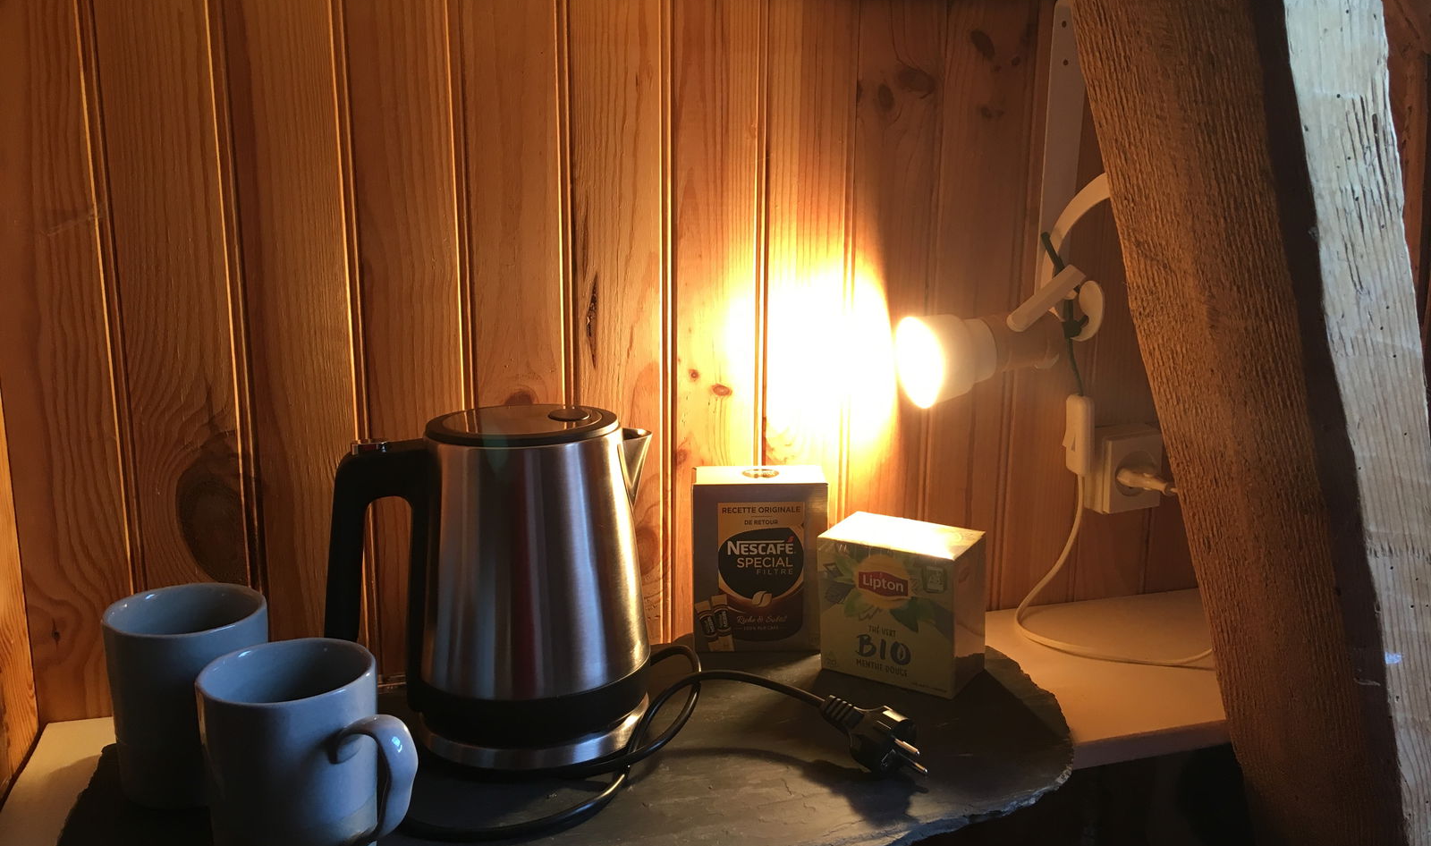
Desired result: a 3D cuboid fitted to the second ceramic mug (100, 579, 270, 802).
[{"bbox_3d":[-0.290,0.158,0.702,0.118,0.103,0.087,0,11,0],"label":"second ceramic mug"}]

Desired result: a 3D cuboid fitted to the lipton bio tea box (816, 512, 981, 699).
[{"bbox_3d":[0.134,0.129,0.864,0.101,0.100,0.068,7,13,30],"label":"lipton bio tea box"}]

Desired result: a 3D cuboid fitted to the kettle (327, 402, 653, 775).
[{"bbox_3d":[-0.134,0.099,0.756,0.211,0.199,0.146,-6,13,-28],"label":"kettle"}]

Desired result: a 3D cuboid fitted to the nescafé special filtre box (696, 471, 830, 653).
[{"bbox_3d":[0.033,0.103,0.914,0.098,0.129,0.051,0,11,-2],"label":"nescafé special filtre box"}]

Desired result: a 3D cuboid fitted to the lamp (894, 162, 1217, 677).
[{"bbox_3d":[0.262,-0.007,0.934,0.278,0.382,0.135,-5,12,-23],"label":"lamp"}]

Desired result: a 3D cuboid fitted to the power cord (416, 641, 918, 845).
[{"bbox_3d":[-0.035,0.181,0.749,0.314,0.042,0.238,-1,12,-8],"label":"power cord"}]

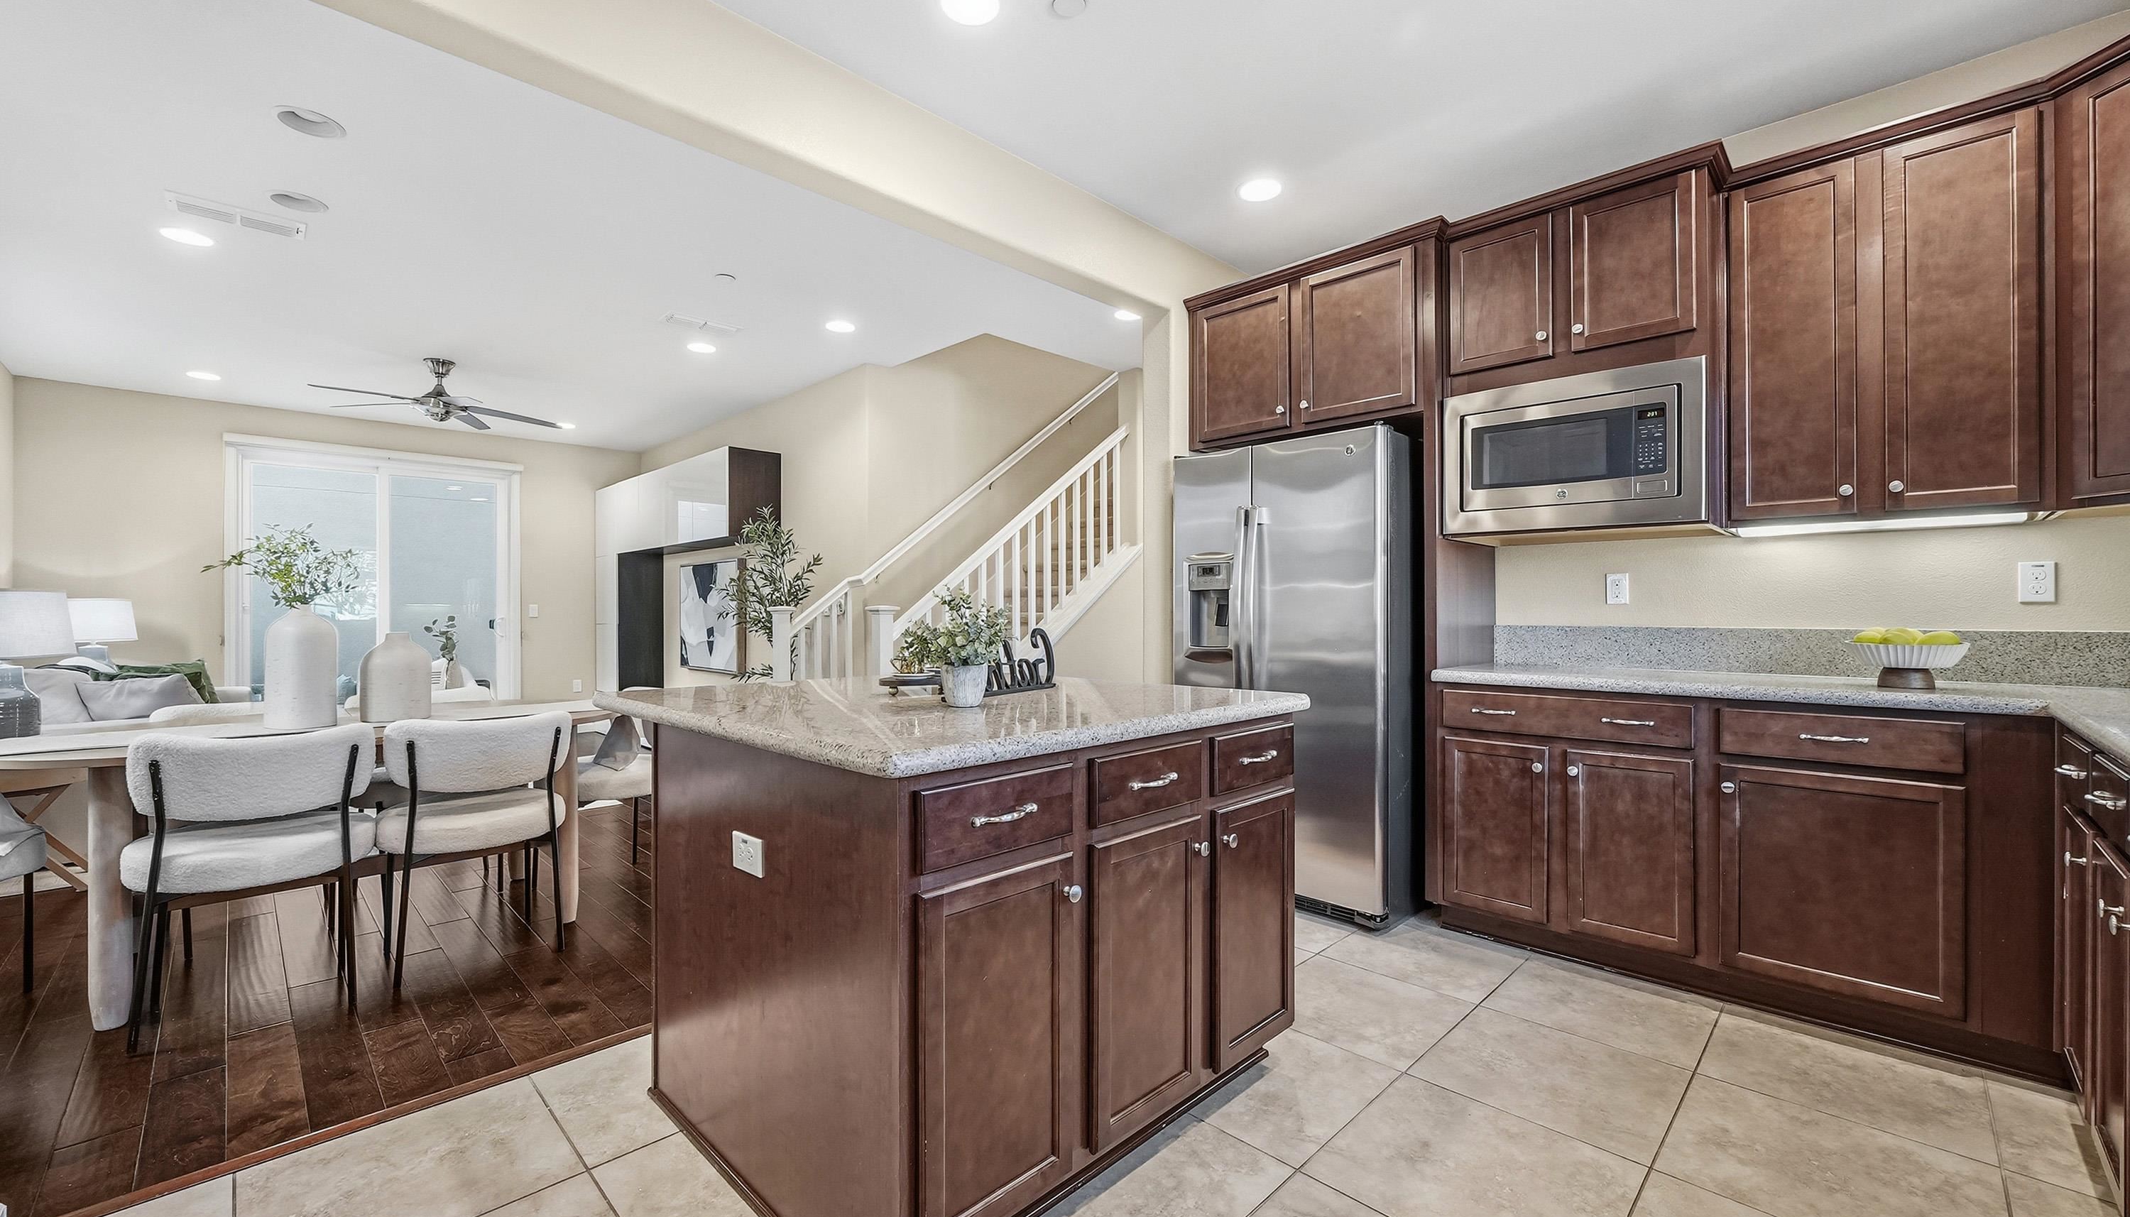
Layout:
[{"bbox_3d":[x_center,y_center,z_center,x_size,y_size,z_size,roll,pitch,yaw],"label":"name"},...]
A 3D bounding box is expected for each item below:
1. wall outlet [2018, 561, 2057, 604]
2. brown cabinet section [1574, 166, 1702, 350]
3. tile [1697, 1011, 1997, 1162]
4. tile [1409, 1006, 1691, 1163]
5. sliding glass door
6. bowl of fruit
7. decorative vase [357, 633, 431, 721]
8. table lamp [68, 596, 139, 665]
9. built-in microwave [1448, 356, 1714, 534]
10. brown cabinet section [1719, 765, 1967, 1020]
[{"bbox_3d":[2.759,-0.073,2.351,0.012,0.115,0.070,0,-1,-45],"label":"wall outlet"},{"bbox_3d":[1.784,-1.073,2.605,0.024,0.474,0.325,1,-1,-45],"label":"brown cabinet section"},{"bbox_3d":[1.884,1.132,2.011,0.490,0.010,0.496,0,0,-45],"label":"tile"},{"bbox_3d":[1.203,1.156,2.057,0.506,0.010,0.503,0,-1,-45],"label":"tile"},{"bbox_3d":[-5.810,-0.083,7.124,1.970,2.462,0.120,0,0,-45],"label":"sliding glass door"},{"bbox_3d":[2.291,0.136,2.262,0.235,0.165,0.235,0,-1,-45],"label":"bowl of fruit"},{"bbox_3d":[-2.409,0.243,2.982,0.205,0.315,0.205,0,-1,-45],"label":"decorative vase"},{"bbox_3d":[-6.630,0.242,5.677,0.390,0.620,0.390,0,0,-45],"label":"table lamp"},{"bbox_3d":[1.781,-0.501,2.858,0.450,0.487,0.750,0,-1,-45],"label":"built-in microwave"},{"bbox_3d":[2.045,0.728,2.204,0.024,0.567,0.474,1,-1,-45],"label":"brown cabinet section"}]

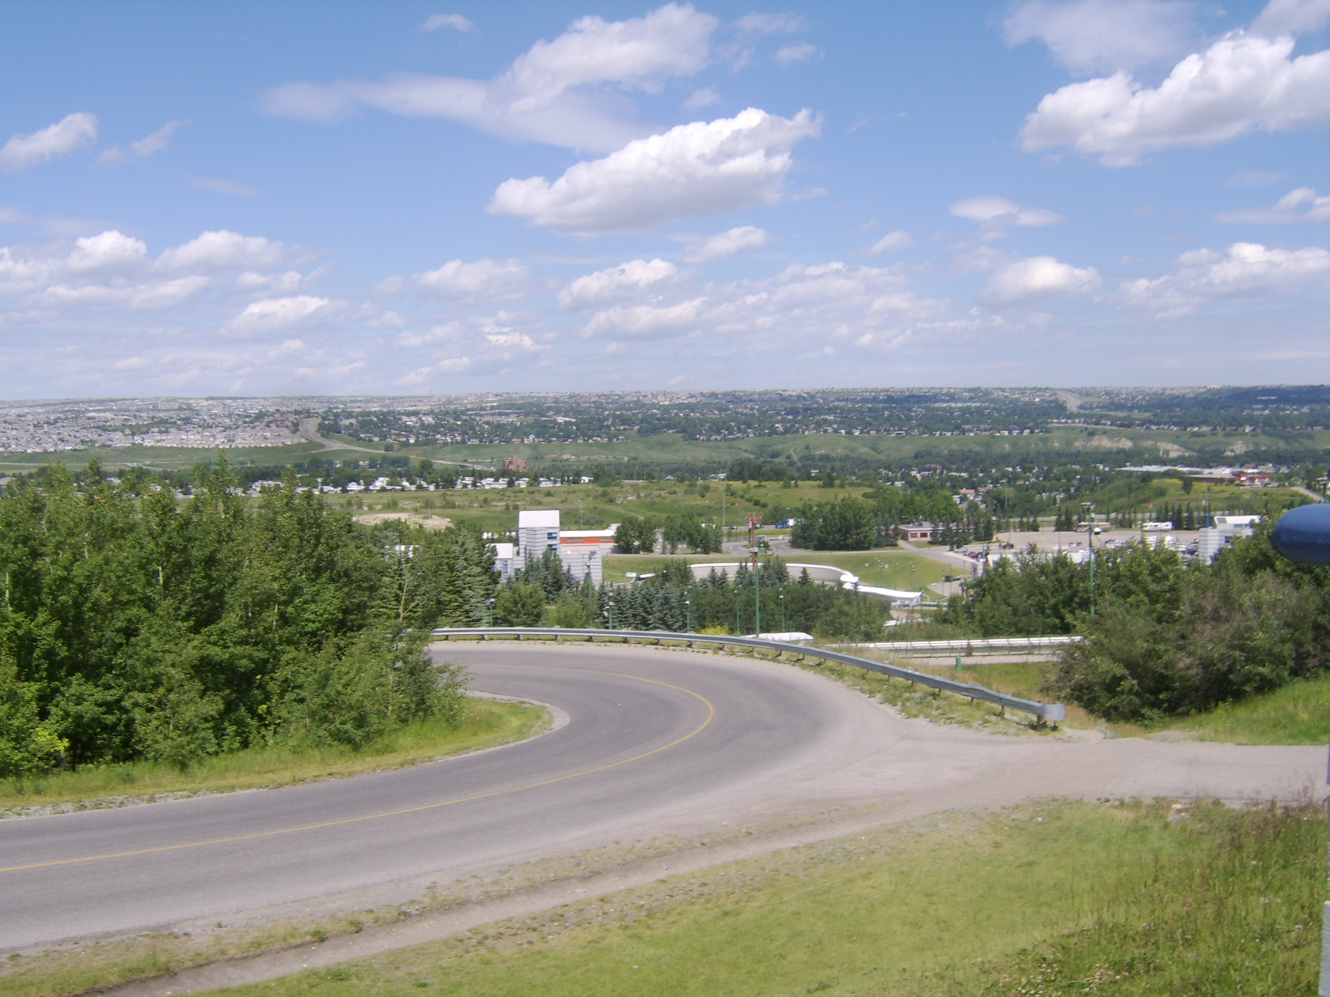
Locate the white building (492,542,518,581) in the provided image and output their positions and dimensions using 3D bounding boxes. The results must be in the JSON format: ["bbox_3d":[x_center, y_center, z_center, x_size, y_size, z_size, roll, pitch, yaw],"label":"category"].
[{"bbox_3d":[-35.467,13.934,264.000,5.300,8.800,6.000,-1,5,-8],"label":"white building"}]

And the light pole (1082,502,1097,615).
[{"bbox_3d":[47.098,7.082,132.000,1.500,13.600,0.800,-1,5,0],"label":"light pole"}]

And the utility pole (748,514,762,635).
[{"bbox_3d":[11.005,9.297,145.000,1.500,14.700,0.800,-1,5,0],"label":"utility pole"}]

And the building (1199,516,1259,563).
[{"bbox_3d":[129.676,9.847,272.000,12.500,11.000,9.000,-1,5,-8],"label":"building"}]

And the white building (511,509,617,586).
[{"bbox_3d":[-23.135,10.915,272.000,22.500,15.800,17.000,-1,5,-8],"label":"white building"}]

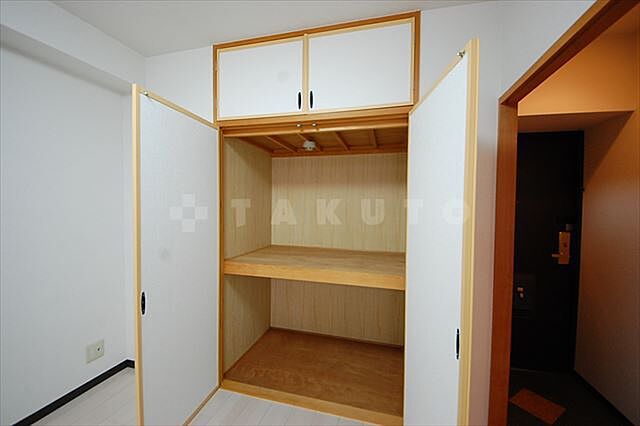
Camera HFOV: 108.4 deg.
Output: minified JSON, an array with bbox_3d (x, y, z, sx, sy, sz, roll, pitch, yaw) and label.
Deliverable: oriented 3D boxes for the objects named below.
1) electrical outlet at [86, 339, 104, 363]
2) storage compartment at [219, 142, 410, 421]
[{"bbox_3d":[-1.594,0.984,1.645,0.011,0.120,0.113,1,2,14],"label":"electrical outlet"},{"bbox_3d":[0.000,0.361,1.816,1.220,1.760,0.740,1,2,14],"label":"storage compartment"}]

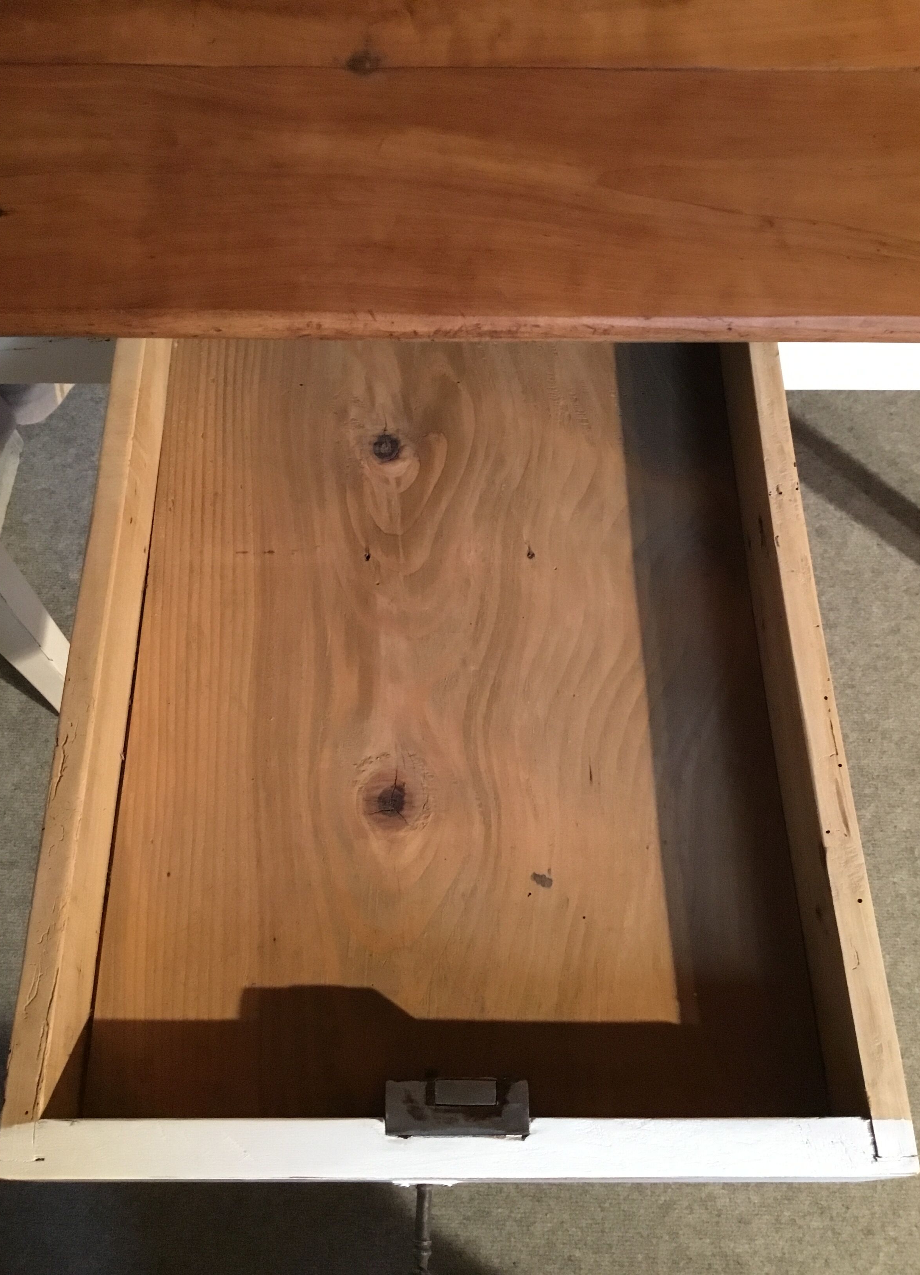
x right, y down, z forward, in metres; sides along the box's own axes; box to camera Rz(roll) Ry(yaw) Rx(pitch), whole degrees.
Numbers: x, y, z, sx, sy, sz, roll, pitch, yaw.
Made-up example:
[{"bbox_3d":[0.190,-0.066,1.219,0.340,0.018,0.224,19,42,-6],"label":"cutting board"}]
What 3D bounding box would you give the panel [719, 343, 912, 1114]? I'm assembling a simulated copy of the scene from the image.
[{"bbox_3d":[0.195,0.010,0.670,0.018,0.074,0.520,-1,64,0],"label":"panel"}]

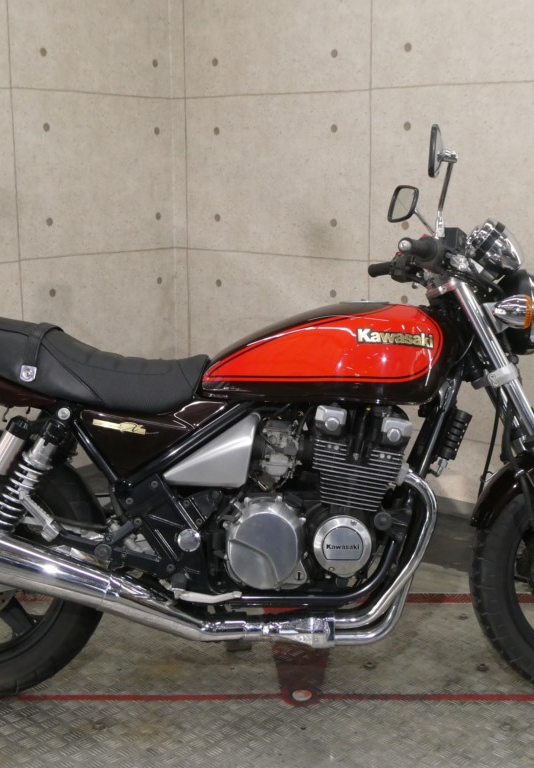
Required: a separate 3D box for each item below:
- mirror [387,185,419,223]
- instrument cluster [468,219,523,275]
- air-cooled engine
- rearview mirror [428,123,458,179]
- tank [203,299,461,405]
[{"bbox_3d":[0.364,-0.473,2.879,0.050,0.090,0.125,9,-1,-19],"label":"mirror"},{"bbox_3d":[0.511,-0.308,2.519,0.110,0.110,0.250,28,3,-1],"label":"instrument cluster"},{"bbox_3d":[0.107,0.244,2.550,0.416,0.412,0.460,0,3,1],"label":"air-cooled engine"},{"bbox_3d":[0.340,-0.460,2.154,0.055,0.090,0.125,6,4,13],"label":"rearview mirror"},{"bbox_3d":[0.151,-0.074,2.535,0.591,0.227,0.300,0,3,1],"label":"tank"}]

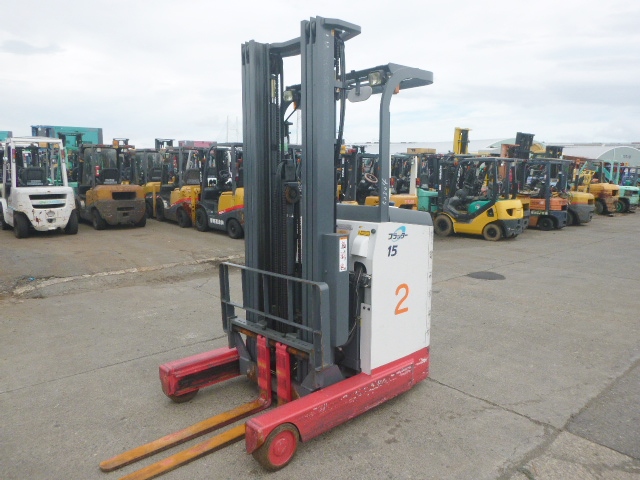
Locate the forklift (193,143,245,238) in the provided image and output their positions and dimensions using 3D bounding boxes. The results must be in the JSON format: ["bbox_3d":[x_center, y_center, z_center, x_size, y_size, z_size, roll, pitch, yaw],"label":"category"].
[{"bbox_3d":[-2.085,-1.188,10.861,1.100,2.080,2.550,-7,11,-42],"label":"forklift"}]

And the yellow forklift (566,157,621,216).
[{"bbox_3d":[11.401,-2.410,20.713,1.450,2.300,3.400,-6,10,-39],"label":"yellow forklift"}]

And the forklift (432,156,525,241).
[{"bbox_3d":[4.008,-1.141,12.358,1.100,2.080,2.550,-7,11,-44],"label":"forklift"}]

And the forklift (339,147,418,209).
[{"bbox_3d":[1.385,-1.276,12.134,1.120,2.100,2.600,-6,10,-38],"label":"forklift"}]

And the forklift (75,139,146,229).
[{"bbox_3d":[-5.492,-1.467,12.081,1.260,2.150,3.000,-4,9,-31],"label":"forklift"}]

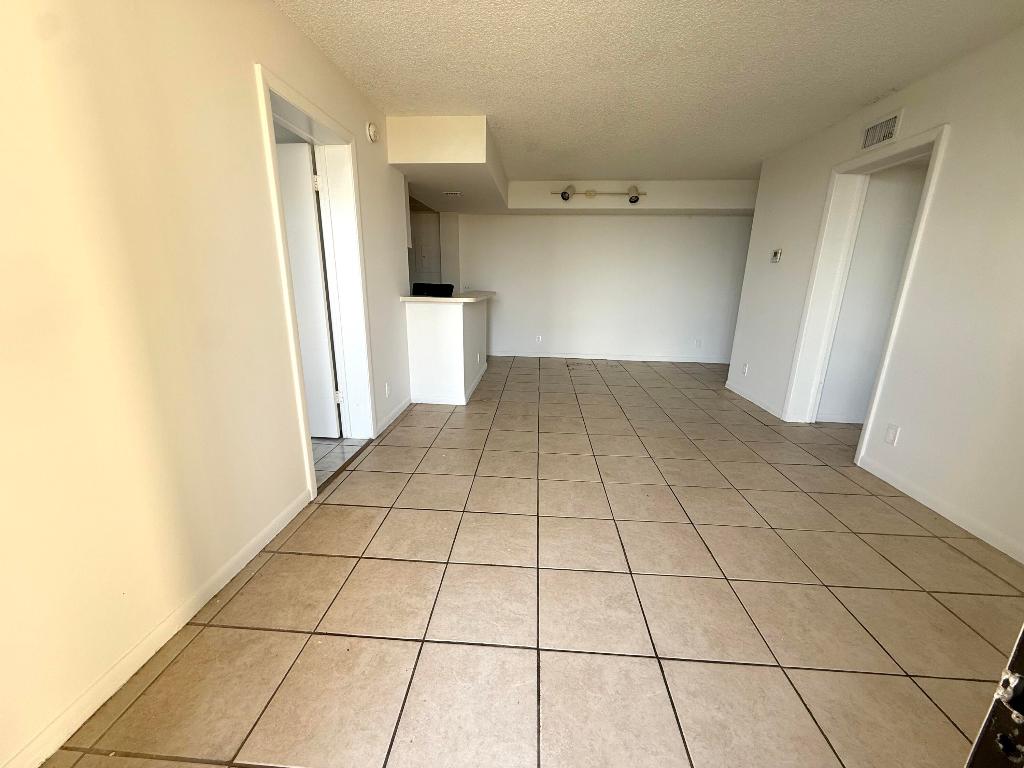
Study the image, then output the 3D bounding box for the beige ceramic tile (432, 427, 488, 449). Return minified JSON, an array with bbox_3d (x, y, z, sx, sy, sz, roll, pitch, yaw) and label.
[{"bbox_3d":[-0.397,0.436,3.257,0.403,0.012,0.403,2,15,3],"label":"beige ceramic tile"}]

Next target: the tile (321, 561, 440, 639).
[{"bbox_3d":[-0.503,0.861,1.684,0.403,0.012,0.403,2,15,3],"label":"tile"}]

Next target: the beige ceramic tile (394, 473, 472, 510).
[{"bbox_3d":[-0.450,0.649,2.470,0.403,0.012,0.403,2,15,3],"label":"beige ceramic tile"}]

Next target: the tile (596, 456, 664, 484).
[{"bbox_3d":[0.797,0.587,2.793,0.402,0.010,0.402,2,15,3],"label":"tile"}]

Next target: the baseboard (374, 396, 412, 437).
[{"bbox_3d":[-1.041,0.264,3.687,0.013,0.082,0.877,2,15,3],"label":"baseboard"}]

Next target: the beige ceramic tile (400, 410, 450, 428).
[{"bbox_3d":[-0.770,0.317,3.663,0.399,0.012,0.402,2,15,3],"label":"beige ceramic tile"}]

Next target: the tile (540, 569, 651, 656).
[{"bbox_3d":[0.308,0.882,1.626,0.399,0.012,0.402,2,15,3],"label":"tile"}]

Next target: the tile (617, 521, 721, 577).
[{"bbox_3d":[0.744,0.795,2.006,0.402,0.010,0.402,2,15,3],"label":"tile"}]

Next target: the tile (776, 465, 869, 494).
[{"bbox_3d":[2.009,0.627,2.718,0.402,0.012,0.402,2,15,3],"label":"tile"}]

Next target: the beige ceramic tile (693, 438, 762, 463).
[{"bbox_3d":[1.628,0.505,3.127,0.399,0.012,0.402,2,15,3],"label":"beige ceramic tile"}]

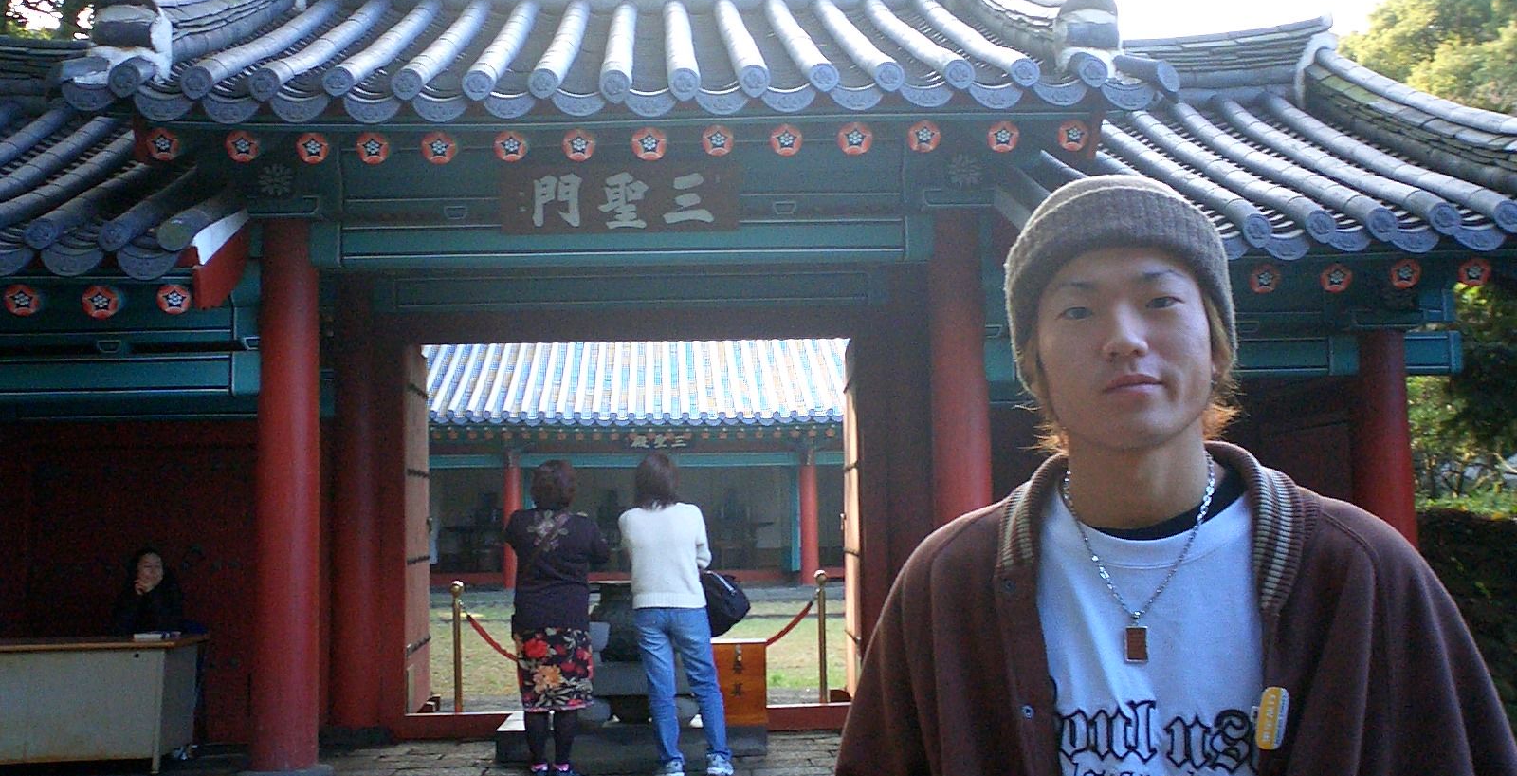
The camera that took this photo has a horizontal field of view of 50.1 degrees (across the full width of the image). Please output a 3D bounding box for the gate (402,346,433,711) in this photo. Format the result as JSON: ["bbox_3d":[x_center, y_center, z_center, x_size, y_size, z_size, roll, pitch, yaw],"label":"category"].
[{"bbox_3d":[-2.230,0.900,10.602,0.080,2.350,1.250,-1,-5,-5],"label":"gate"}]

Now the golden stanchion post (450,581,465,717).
[{"bbox_3d":[-1.876,1.674,10.148,0.260,0.940,0.260,-1,-5,-2],"label":"golden stanchion post"}]

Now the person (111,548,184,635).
[{"bbox_3d":[-3.481,1.514,9.311,0.500,1.190,0.650,1,-5,-24],"label":"person"}]

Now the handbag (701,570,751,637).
[{"bbox_3d":[-0.175,1.104,8.296,0.320,0.340,0.180,-1,-5,-2],"label":"handbag"}]

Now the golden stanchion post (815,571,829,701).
[{"bbox_3d":[0.401,1.623,10.218,0.260,0.950,0.260,-1,-5,-2],"label":"golden stanchion post"}]

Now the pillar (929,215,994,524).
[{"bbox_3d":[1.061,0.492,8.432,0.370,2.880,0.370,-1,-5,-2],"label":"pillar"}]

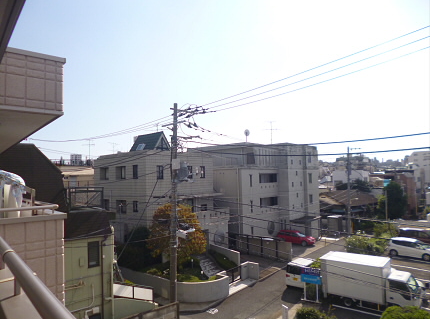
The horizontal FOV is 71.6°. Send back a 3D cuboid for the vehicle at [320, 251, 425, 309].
[{"bbox_3d":[9.555,7.632,18.395,5.216,2.796,1.900,-6,-2,41],"label":"vehicle"}]

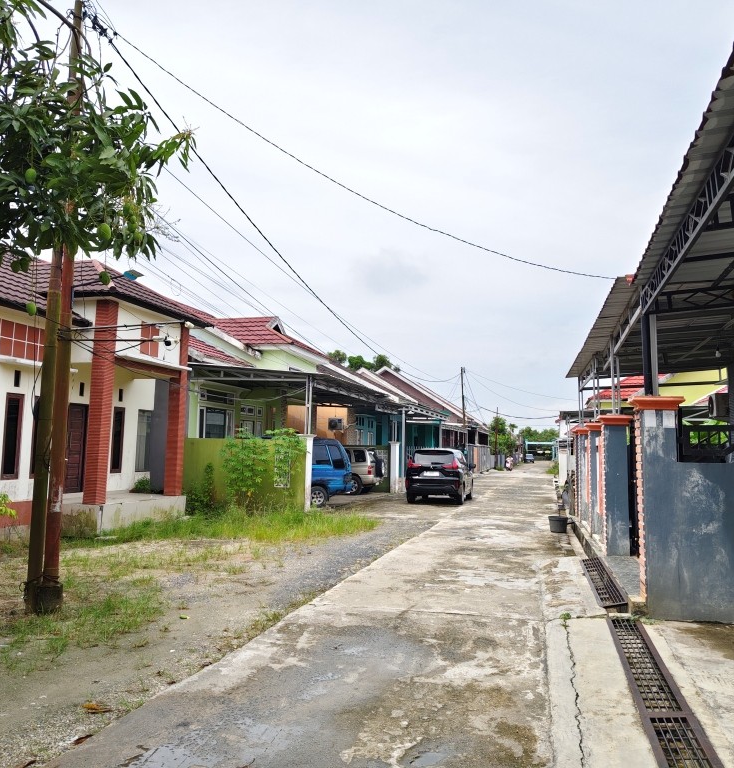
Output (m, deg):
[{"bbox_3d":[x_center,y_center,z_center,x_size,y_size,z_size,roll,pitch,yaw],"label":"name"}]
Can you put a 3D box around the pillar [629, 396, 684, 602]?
[{"bbox_3d":[2.751,1.075,6.449,0.430,1.890,0.430,0,-6,13],"label":"pillar"}]

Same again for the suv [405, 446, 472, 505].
[{"bbox_3d":[2.426,2.913,22.014,1.750,1.700,4.475,0,-6,14],"label":"suv"}]

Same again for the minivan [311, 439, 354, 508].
[{"bbox_3d":[-2.384,2.467,19.174,4.200,1.860,1.670,0,-6,7],"label":"minivan"}]

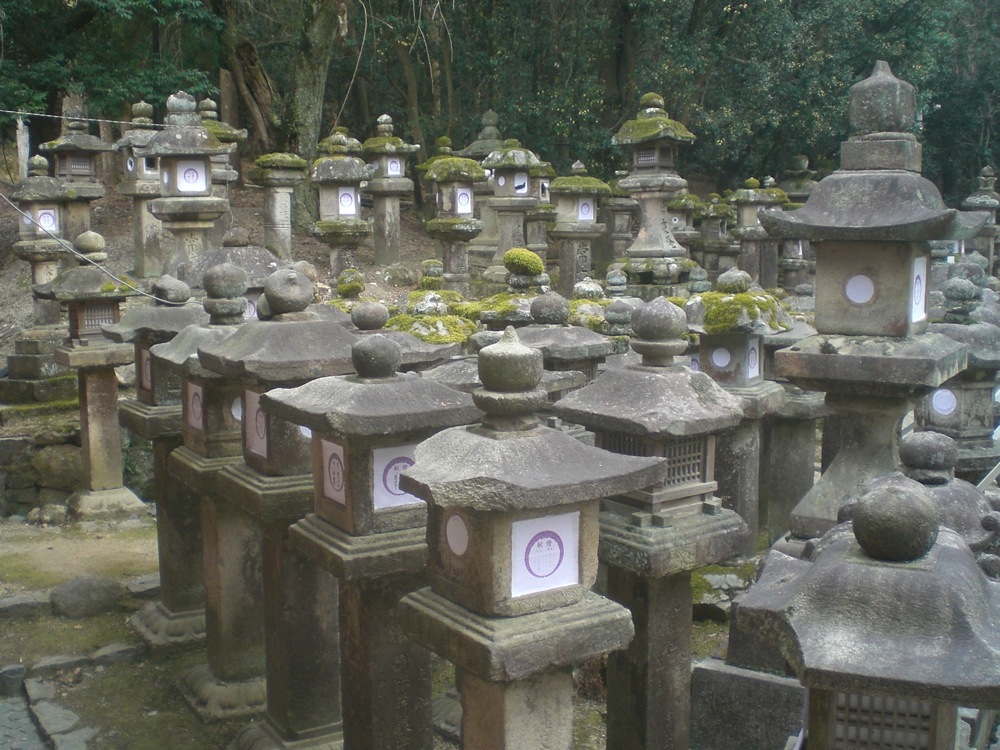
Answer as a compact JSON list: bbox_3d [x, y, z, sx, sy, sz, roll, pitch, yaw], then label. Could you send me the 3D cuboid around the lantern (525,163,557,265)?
[{"bbox_3d":[0.451,-2.066,13.916,0.520,1.480,0.520,8,13,44],"label":"lantern"}]

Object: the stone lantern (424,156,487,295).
[{"bbox_3d":[-0.423,-1.308,10.441,0.520,1.474,0.500,-9,14,-42],"label":"stone lantern"}]

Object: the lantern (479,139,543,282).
[{"bbox_3d":[0.123,-1.880,12.526,0.540,1.602,0.540,-8,12,-42],"label":"lantern"}]

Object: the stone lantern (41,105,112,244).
[{"bbox_3d":[-3.956,-1.727,10.256,0.550,1.538,0.550,8,13,39],"label":"stone lantern"}]

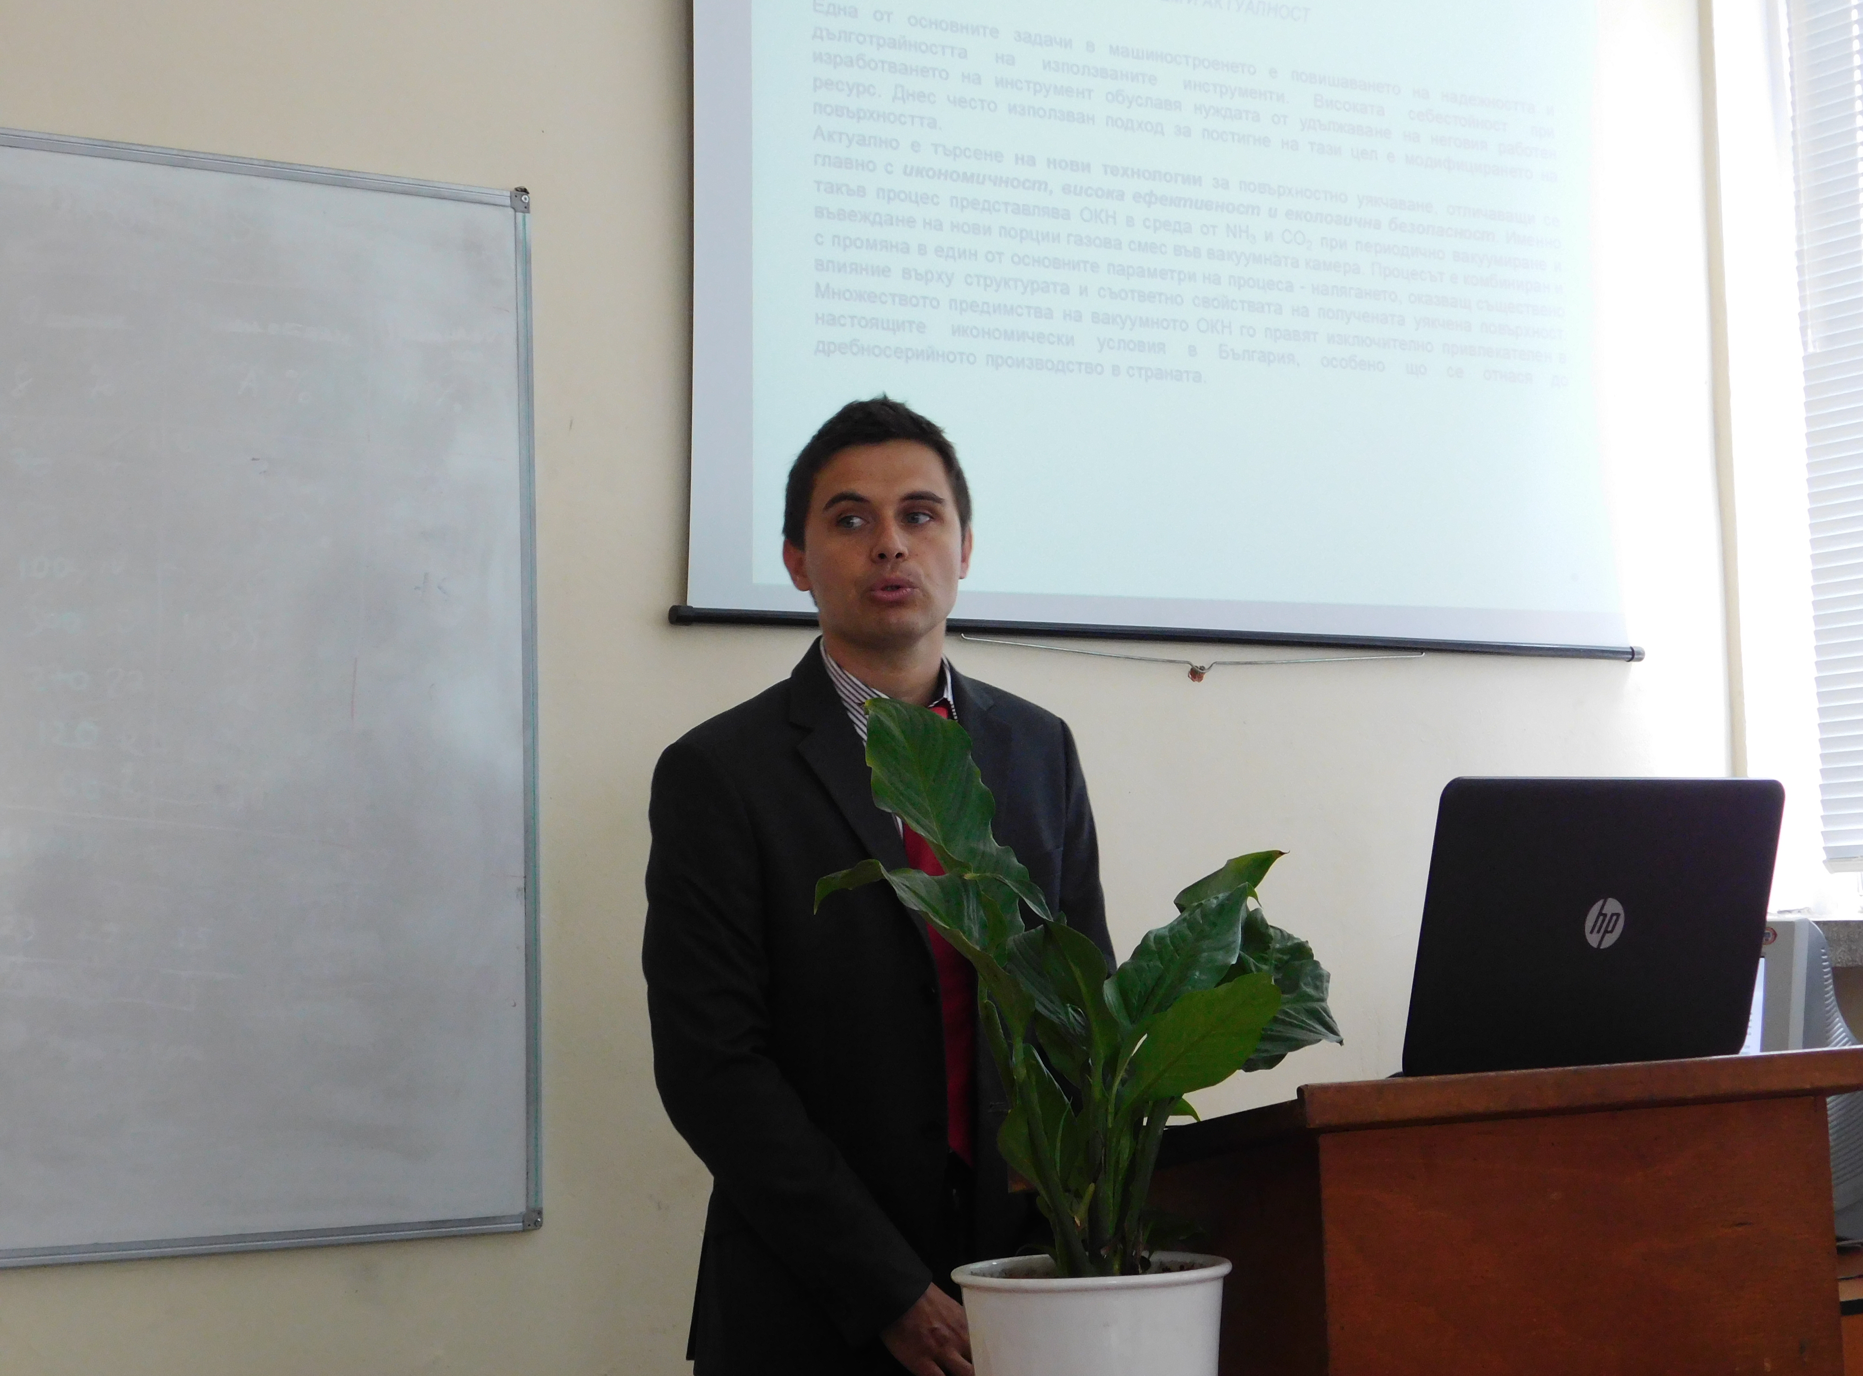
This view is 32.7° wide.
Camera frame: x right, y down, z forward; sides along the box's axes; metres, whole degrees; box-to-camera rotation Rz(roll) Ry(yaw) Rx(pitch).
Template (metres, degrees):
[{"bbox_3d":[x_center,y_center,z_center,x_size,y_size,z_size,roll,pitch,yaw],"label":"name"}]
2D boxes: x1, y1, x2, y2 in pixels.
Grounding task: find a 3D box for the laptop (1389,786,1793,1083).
[{"bbox_3d":[0.484,0.235,2.700,0.384,0.245,0.354,2,-16,-32],"label":"laptop"}]

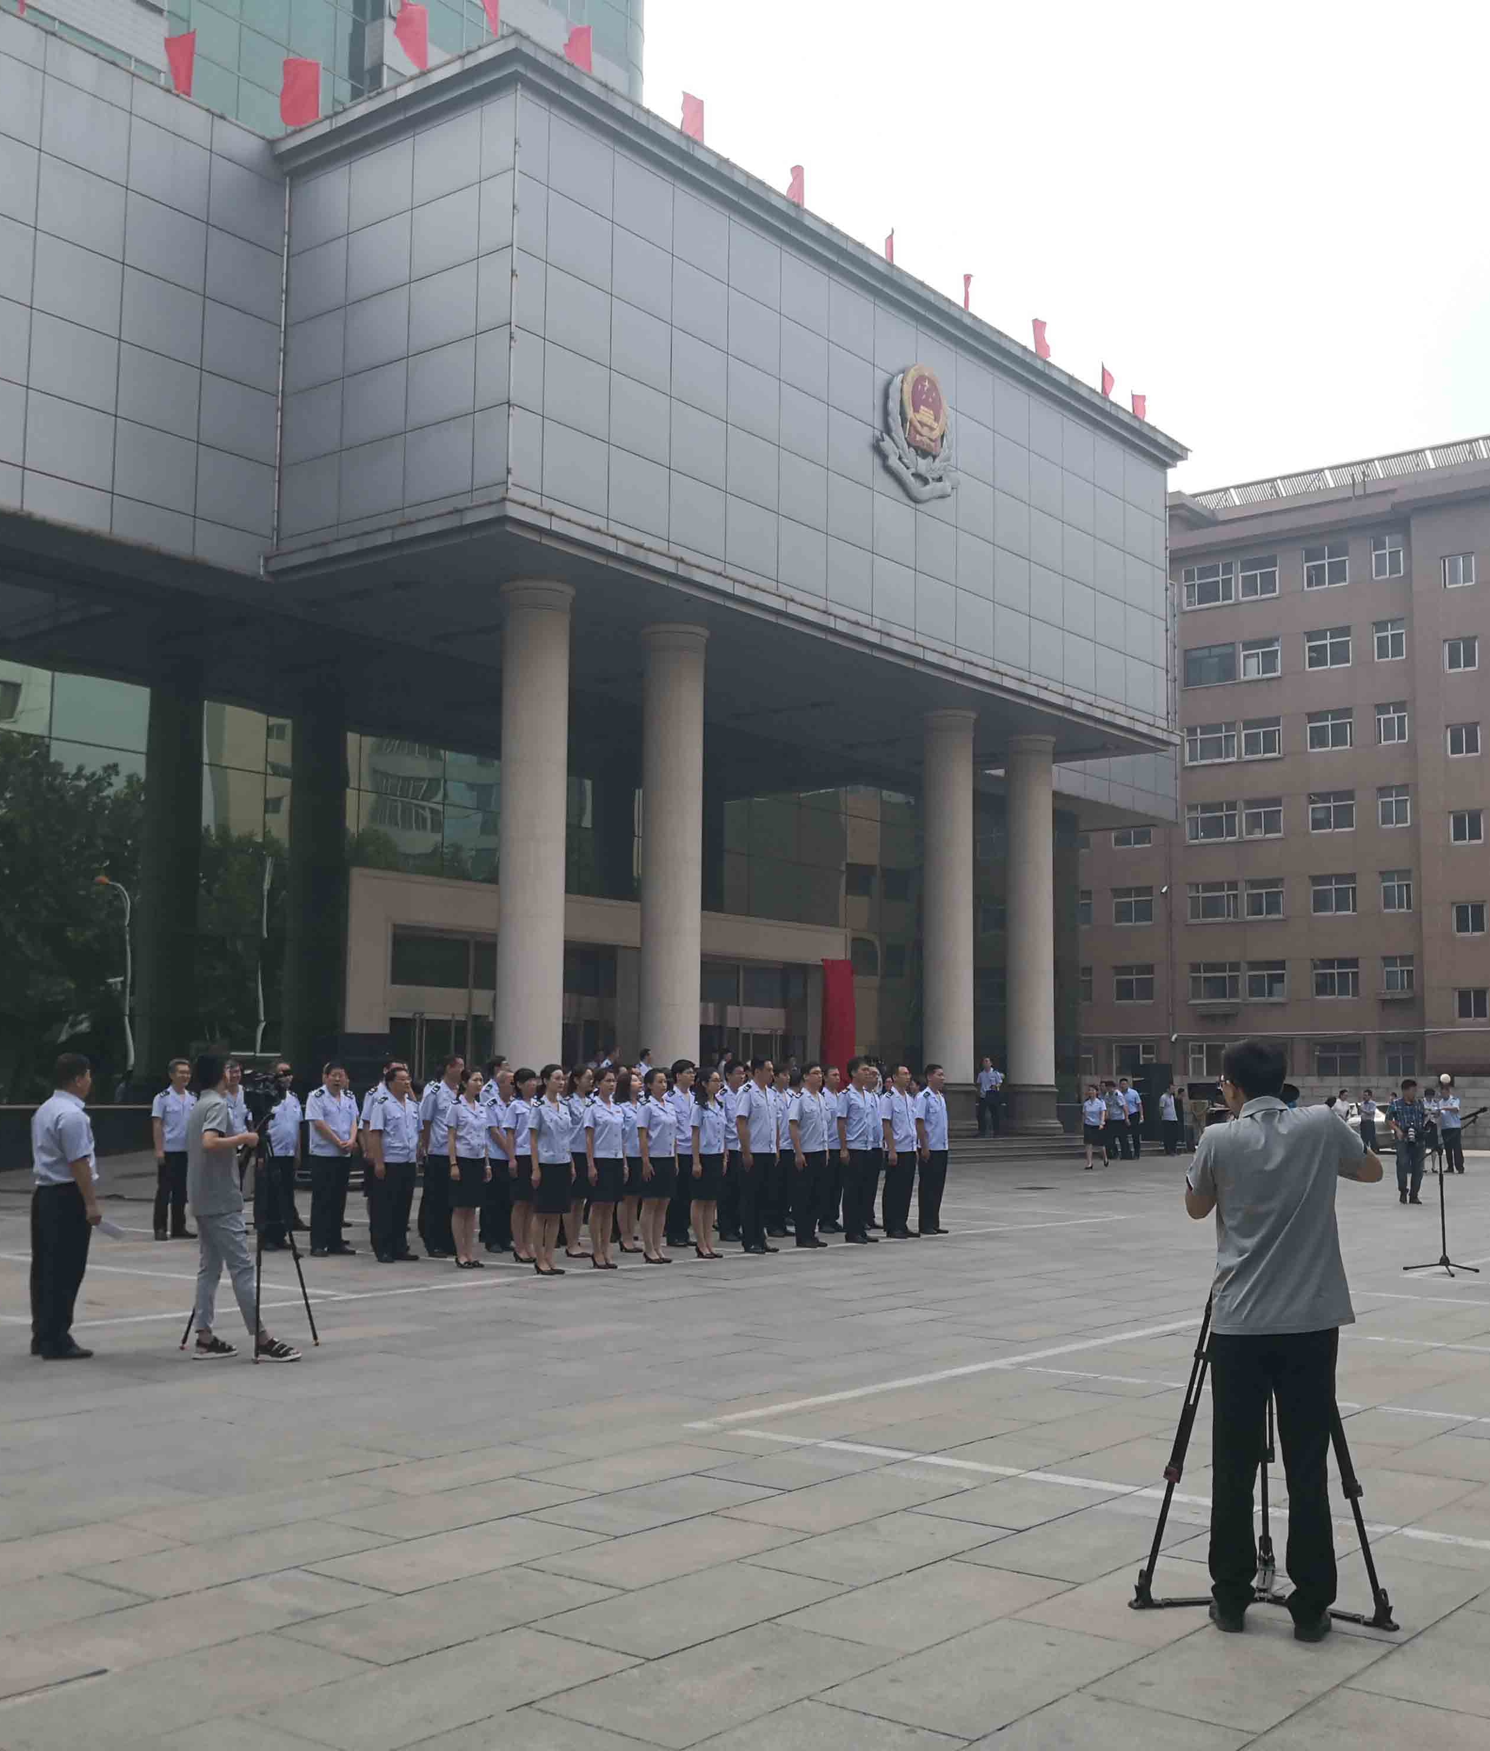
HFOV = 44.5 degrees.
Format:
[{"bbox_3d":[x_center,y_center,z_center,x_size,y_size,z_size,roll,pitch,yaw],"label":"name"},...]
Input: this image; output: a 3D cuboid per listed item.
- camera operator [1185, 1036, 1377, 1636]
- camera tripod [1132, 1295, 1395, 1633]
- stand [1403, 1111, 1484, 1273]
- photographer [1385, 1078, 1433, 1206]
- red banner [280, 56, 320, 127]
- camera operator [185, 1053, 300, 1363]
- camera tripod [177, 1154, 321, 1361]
[{"bbox_3d":[1.589,1.376,5.557,0.580,1.740,0.520,-1,-7,12],"label":"camera operator"},{"bbox_3d":[1.647,1.605,5.795,0.750,1.340,0.680,-1,-7,12],"label":"camera tripod"},{"bbox_3d":[6.039,2.716,15.697,0.680,1.410,0.560,-1,-7,10],"label":"stand"},{"bbox_3d":[9.205,3.672,25.289,0.600,1.700,0.420,0,-6,0],"label":"photographer"},{"bbox_3d":[-7.102,-12.490,29.000,0.320,1.200,1.200,-1,-7,15],"label":"red banner"},{"bbox_3d":[-2.870,1.902,10.559,0.560,1.720,0.480,3,-7,-22],"label":"camera operator"},{"bbox_3d":[-2.918,2.150,10.625,0.740,1.240,0.700,2,-7,-15],"label":"camera tripod"}]

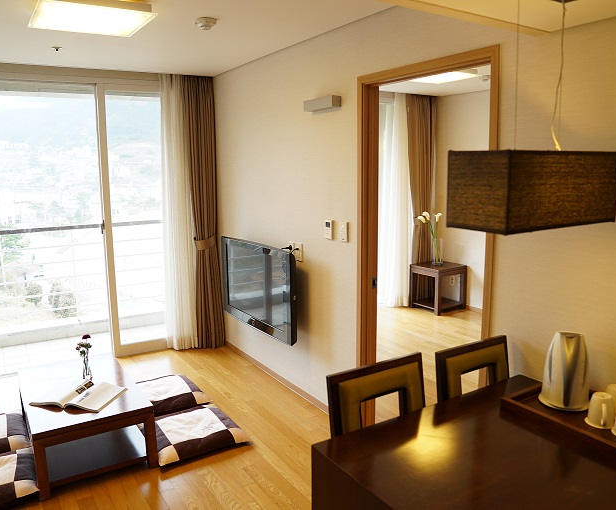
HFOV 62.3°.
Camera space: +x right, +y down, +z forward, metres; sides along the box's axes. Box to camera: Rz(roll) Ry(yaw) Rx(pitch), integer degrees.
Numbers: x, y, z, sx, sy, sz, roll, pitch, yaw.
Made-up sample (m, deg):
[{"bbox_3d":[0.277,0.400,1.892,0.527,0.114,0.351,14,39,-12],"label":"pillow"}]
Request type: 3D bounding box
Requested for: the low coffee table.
[{"bbox_3d":[-1.303,0.929,2.954,0.561,0.347,0.924,-7,11,-32],"label":"low coffee table"}]

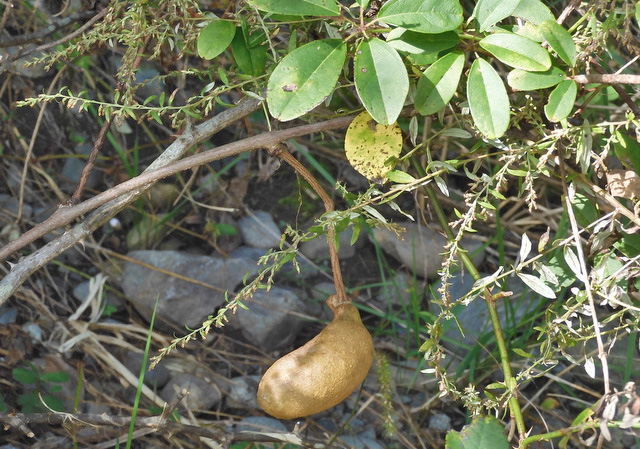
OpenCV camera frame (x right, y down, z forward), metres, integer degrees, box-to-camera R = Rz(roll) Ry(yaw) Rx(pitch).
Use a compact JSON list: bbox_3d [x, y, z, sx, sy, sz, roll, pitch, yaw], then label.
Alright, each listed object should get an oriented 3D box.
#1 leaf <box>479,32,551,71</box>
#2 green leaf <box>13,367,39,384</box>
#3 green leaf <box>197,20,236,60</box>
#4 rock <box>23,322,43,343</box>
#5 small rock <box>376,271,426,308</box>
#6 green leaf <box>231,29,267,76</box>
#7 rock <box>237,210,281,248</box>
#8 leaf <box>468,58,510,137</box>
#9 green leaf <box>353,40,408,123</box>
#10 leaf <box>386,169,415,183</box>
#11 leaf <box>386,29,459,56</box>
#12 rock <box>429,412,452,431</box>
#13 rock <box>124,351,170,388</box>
[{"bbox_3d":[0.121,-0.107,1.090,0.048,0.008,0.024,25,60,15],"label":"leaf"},{"bbox_3d":[-0.228,0.117,1.360,0.020,0.005,0.018,2,41,2],"label":"green leaf"},{"bbox_3d":[-0.063,-0.115,1.100,0.019,0.008,0.032,31,69,0],"label":"green leaf"},{"bbox_3d":[-0.232,0.088,1.420,0.017,0.015,0.013,0,32,0],"label":"rock"},{"bbox_3d":[0.067,0.053,1.440,0.044,0.025,0.033,0,32,0],"label":"small rock"},{"bbox_3d":[-0.047,-0.108,1.100,0.022,0.009,0.035,-17,71,-4],"label":"green leaf"},{"bbox_3d":[-0.050,0.005,1.500,0.038,0.029,0.029,0,32,0],"label":"rock"},{"bbox_3d":[0.099,-0.075,1.040,0.025,0.010,0.051,-13,75,3],"label":"leaf"},{"bbox_3d":[0.035,-0.084,1.030,0.032,0.011,0.054,-14,78,0],"label":"green leaf"},{"bbox_3d":[0.050,-0.030,1.080,0.018,0.004,0.007,19,62,11],"label":"leaf"},{"bbox_3d":[0.066,-0.118,1.120,0.047,0.009,0.031,0,53,0],"label":"leaf"},{"bbox_3d":[0.095,0.156,1.386,0.019,0.015,0.016,3,35,4],"label":"rock"},{"bbox_3d":[-0.141,0.118,1.431,0.037,0.029,0.032,-4,35,-6],"label":"rock"}]

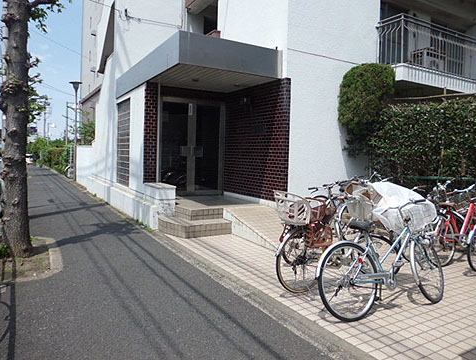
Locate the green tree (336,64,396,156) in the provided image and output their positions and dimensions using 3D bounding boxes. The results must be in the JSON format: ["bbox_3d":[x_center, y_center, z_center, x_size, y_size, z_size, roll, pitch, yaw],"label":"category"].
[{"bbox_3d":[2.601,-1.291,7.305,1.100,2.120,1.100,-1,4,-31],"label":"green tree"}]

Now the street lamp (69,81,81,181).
[{"bbox_3d":[-7.934,-2.370,17.548,0.600,4.800,0.600,-1,4,-31],"label":"street lamp"}]

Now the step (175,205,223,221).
[{"bbox_3d":[-0.754,0.636,7.058,0.751,0.187,0.609,-1,4,-31],"label":"step"}]

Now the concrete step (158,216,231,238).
[{"bbox_3d":[-0.801,0.852,6.668,1.090,0.196,0.982,-1,4,-31],"label":"concrete step"}]

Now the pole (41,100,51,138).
[{"bbox_3d":[-30.907,-7.615,57.786,1.400,9.500,0.600,-1,4,-31],"label":"pole"}]

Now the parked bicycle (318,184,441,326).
[{"bbox_3d":[1.385,0.688,3.398,1.710,1.020,0.560,-1,4,-27],"label":"parked bicycle"}]

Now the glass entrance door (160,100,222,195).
[{"bbox_3d":[-1.107,-0.777,8.802,1.718,2.345,0.096,-1,4,-31],"label":"glass entrance door"}]

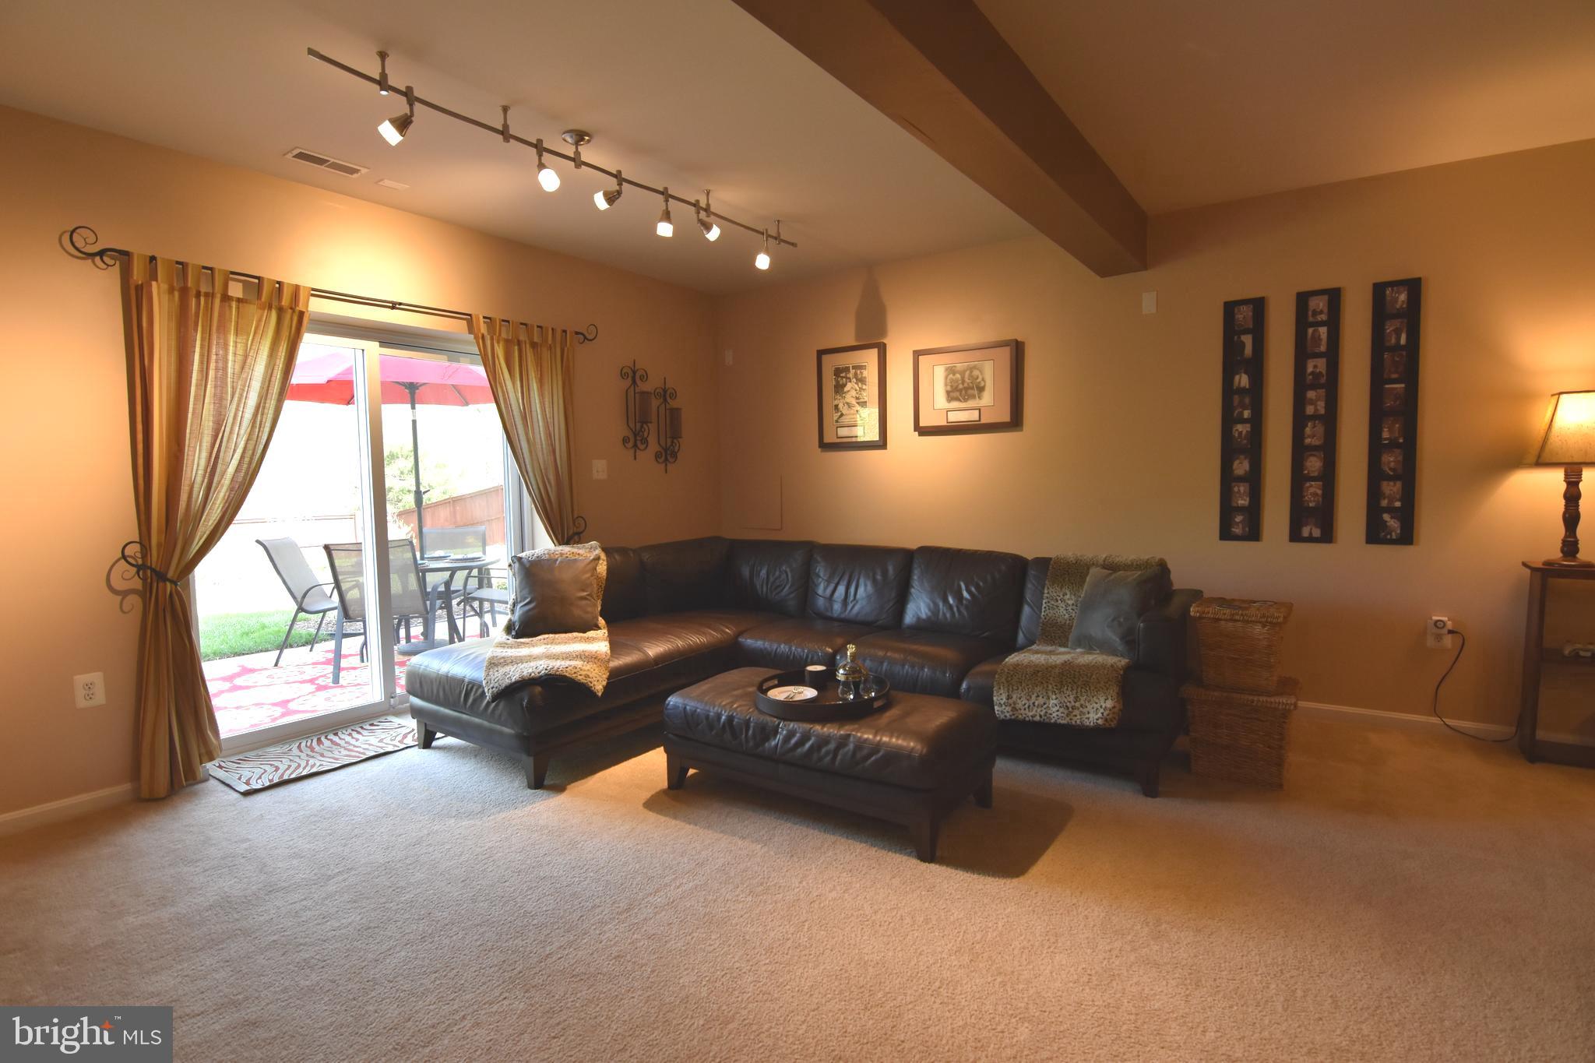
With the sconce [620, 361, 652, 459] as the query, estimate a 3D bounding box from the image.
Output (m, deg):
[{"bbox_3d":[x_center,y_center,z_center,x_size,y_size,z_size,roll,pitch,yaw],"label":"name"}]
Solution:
[{"bbox_3d":[-0.992,-0.772,4.802,0.155,0.625,0.235,3,6,35],"label":"sconce"}]

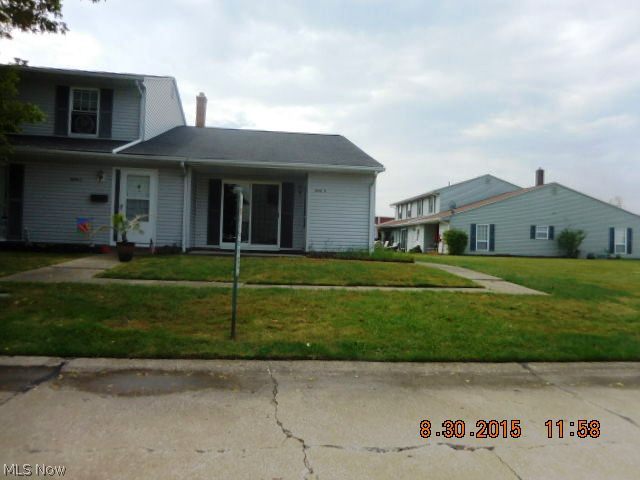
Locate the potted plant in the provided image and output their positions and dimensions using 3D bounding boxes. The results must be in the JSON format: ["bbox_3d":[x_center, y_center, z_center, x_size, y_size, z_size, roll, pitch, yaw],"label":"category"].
[{"bbox_3d":[-4.611,-0.052,10.900,1.000,1.160,0.900,2,0,-7],"label":"potted plant"}]

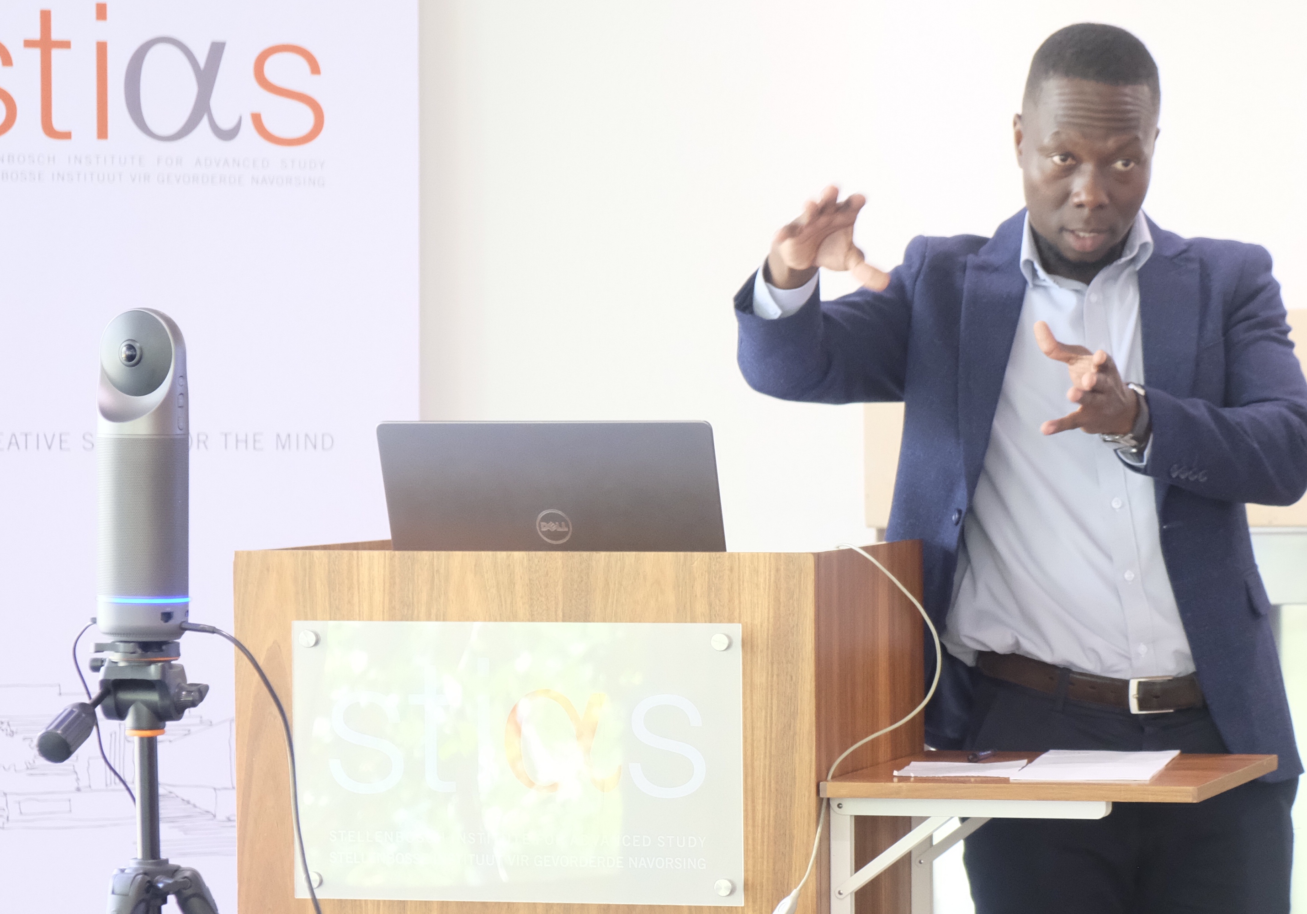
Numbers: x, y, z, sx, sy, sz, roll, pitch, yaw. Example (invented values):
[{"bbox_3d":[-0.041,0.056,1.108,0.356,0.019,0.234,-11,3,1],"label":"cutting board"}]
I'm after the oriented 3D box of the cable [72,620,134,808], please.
[{"bbox_3d":[-0.449,0.207,2.580,0.053,0.150,0.040,-1,1,0],"label":"cable"}]

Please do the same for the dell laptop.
[{"bbox_3d":[-0.075,0.087,3.510,0.374,0.250,0.325,0,1,15],"label":"dell laptop"}]

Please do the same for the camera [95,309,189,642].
[{"bbox_3d":[-0.413,0.014,2.558,0.075,0.270,0.075,-1,1,0],"label":"camera"}]

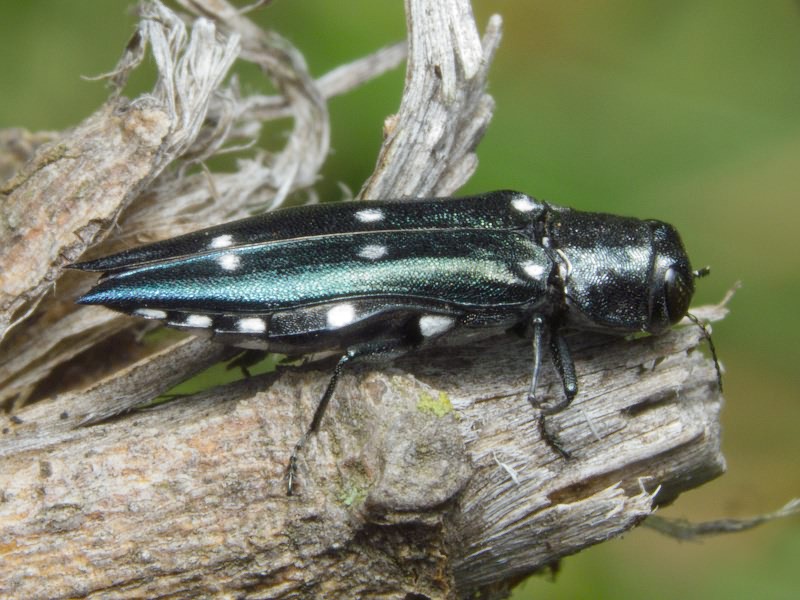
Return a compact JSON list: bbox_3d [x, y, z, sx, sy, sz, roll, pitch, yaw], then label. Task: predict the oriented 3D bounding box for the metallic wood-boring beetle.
[{"bbox_3d":[0.000,0.000,0.035,0.012,0.004,0.006,-2,44,-3],"label":"metallic wood-boring beetle"}]

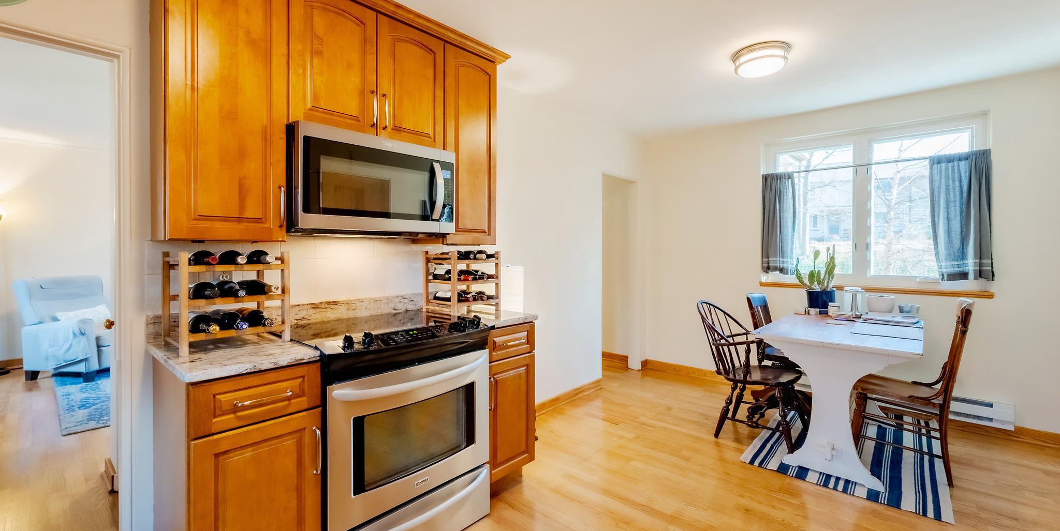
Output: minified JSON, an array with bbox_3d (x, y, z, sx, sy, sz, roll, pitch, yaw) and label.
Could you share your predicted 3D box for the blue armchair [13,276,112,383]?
[{"bbox_3d":[-4.659,0.628,4.410,0.870,1.000,0.790,0,2,5],"label":"blue armchair"}]

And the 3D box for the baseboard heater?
[{"bbox_3d":[2.687,1.001,3.263,1.500,0.180,0.070,2,2,43],"label":"baseboard heater"}]

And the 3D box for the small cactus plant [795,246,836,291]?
[{"bbox_3d":[2.350,0.050,3.370,0.280,0.340,0.250,2,2,43],"label":"small cactus plant"}]

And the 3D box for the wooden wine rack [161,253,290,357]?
[{"bbox_3d":[-1.159,0.122,1.594,0.295,0.352,0.340,2,2,43],"label":"wooden wine rack"}]

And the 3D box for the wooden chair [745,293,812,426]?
[{"bbox_3d":[2.019,0.719,3.257,0.510,0.950,0.440,1,1,41],"label":"wooden chair"}]

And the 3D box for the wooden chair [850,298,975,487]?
[{"bbox_3d":[2.292,0.696,2.511,0.450,1.000,0.530,-2,2,-43],"label":"wooden chair"}]

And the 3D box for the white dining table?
[{"bbox_3d":[2.106,0.808,2.799,0.800,0.755,1.230,2,2,43],"label":"white dining table"}]

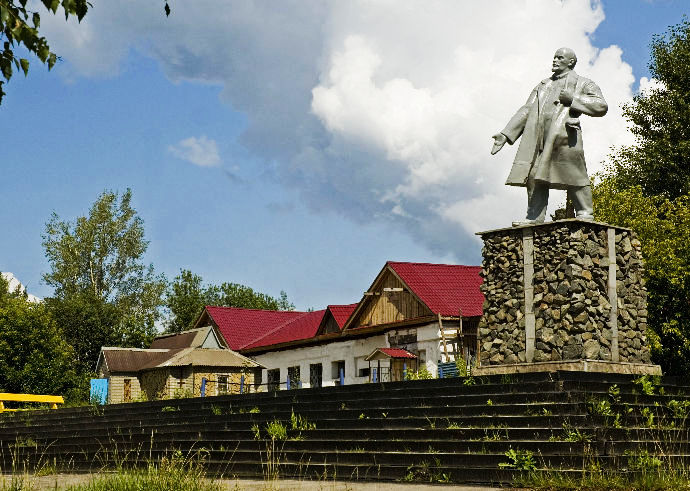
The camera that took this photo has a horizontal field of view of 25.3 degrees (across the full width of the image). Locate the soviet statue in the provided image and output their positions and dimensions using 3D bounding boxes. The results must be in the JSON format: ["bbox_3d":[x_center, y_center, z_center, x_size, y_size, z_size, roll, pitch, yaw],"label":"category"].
[{"bbox_3d":[2.985,-1.526,22.211,1.500,2.680,1.050,-6,-10,38],"label":"soviet statue"}]

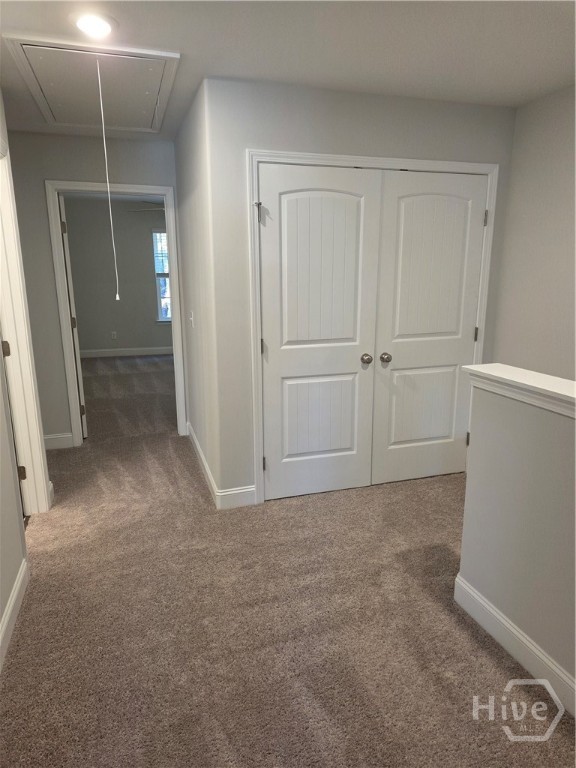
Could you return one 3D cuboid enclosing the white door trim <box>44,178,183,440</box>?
[{"bbox_3d":[-1.381,-0.543,4.263,0.944,2.111,0.140,-4,14,-17],"label":"white door trim"}]

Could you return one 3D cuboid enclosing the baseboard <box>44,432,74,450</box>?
[{"bbox_3d":[-1.929,0.481,4.261,0.250,0.125,0.020,-4,14,-17],"label":"baseboard"}]

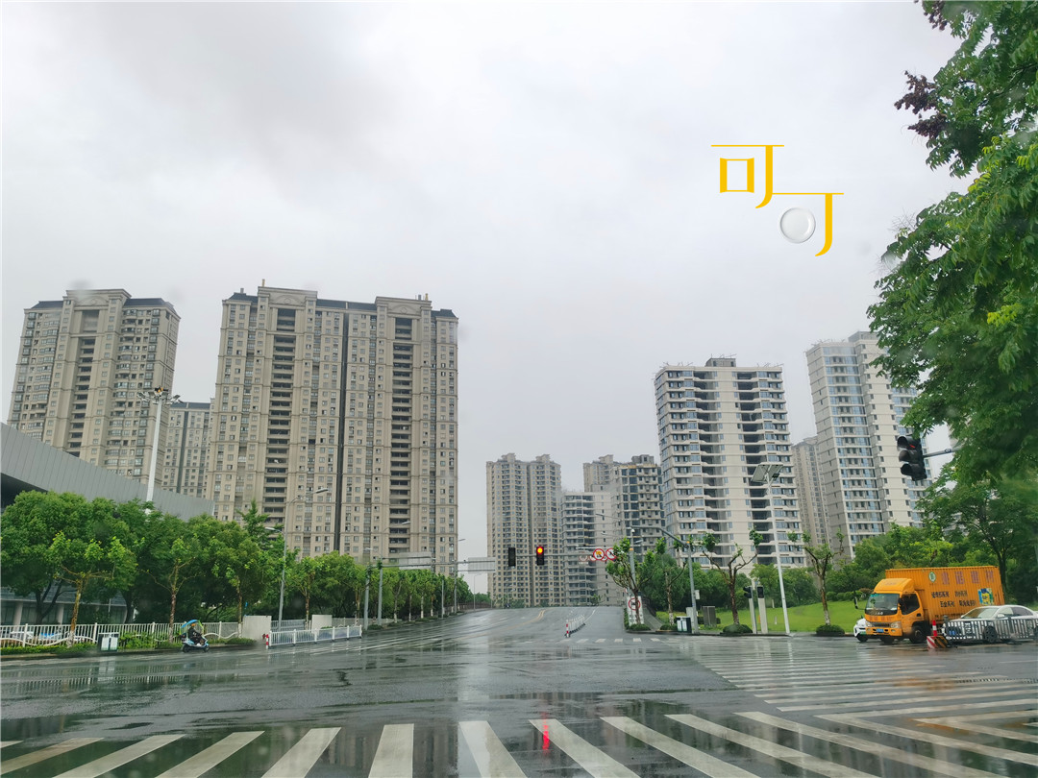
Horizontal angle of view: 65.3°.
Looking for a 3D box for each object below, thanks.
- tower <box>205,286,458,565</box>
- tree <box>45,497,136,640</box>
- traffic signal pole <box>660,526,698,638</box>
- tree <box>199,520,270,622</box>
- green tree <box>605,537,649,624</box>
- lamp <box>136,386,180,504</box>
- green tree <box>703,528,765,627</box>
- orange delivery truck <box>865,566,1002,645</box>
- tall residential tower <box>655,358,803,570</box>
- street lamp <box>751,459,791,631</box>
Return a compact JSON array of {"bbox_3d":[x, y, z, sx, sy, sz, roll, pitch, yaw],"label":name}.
[{"bbox_3d":[-57.859,22.026,257.896,74.500,104.295,20.000,3,-16,-15],"label":"tower"},{"bbox_3d":[-24.409,10.285,46.074,5.152,8.411,5.152,3,-16,-15],"label":"tree"},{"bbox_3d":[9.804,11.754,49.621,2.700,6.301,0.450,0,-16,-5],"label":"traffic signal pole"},{"bbox_3d":[-19.589,13.003,55.671,4.897,8.063,4.897,3,-16,-15],"label":"tree"},{"bbox_3d":[7.211,12.927,54.501,3.121,5.916,2.973,2,-16,-10],"label":"green tree"},{"bbox_3d":[-27.780,8.980,59.973,3.490,19.054,3.490,2,-16,-10],"label":"lamp"},{"bbox_3d":[13.364,11.848,50.614,3.838,5.904,3.646,2,-16,-10],"label":"green tree"},{"bbox_3d":[18.354,9.624,36.112,6.100,3.200,2.150,5,-17,-20],"label":"orange delivery truck"},{"bbox_3d":[58.958,27.150,229.923,33.500,73.692,19.000,-1,-16,-1],"label":"tall residential tower"},{"bbox_3d":[15.253,9.513,49.185,2.200,10.328,1.300,6,-17,-24],"label":"street lamp"}]

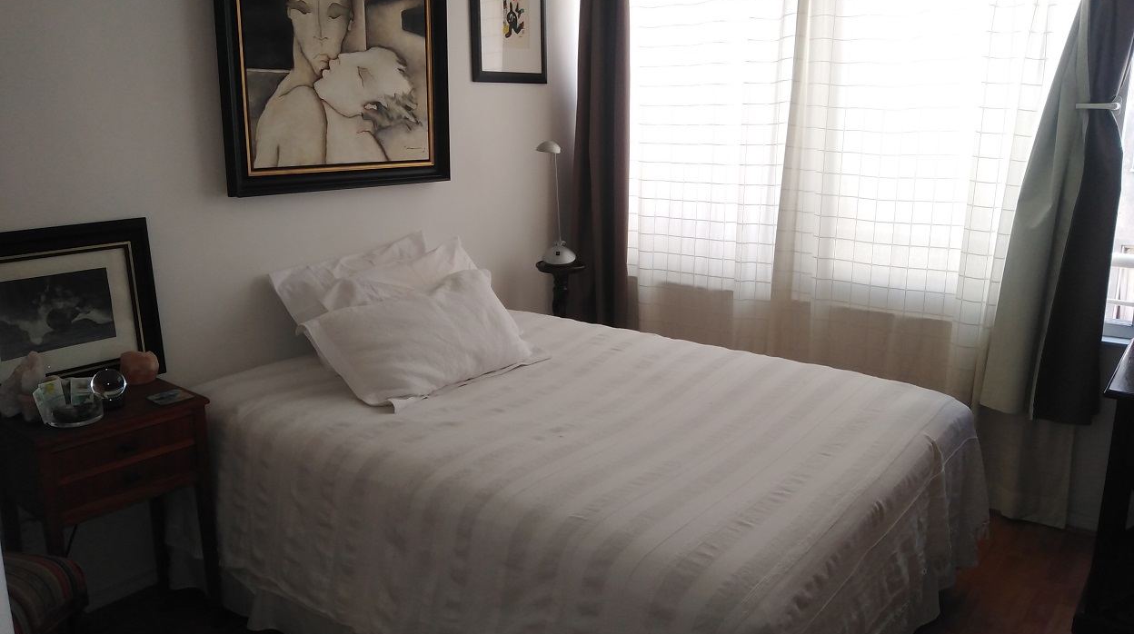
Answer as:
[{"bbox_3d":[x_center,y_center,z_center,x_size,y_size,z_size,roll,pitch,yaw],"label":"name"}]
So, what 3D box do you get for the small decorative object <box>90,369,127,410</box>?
[{"bbox_3d":[-1.219,0.190,2.268,0.095,0.106,0.095,13,19,37],"label":"small decorative object"}]

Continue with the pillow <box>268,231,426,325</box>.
[{"bbox_3d":[-0.642,-0.047,2.988,0.680,0.450,0.150,-17,-20,-49],"label":"pillow"}]

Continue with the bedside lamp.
[{"bbox_3d":[-0.043,-0.506,3.733,0.180,0.531,0.150,-7,16,-28],"label":"bedside lamp"}]

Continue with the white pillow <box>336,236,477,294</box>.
[{"bbox_3d":[-0.545,-0.025,2.872,0.680,0.430,0.150,-15,-18,-46],"label":"white pillow"}]

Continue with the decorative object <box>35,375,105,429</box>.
[{"bbox_3d":[-1.288,0.207,2.193,0.140,0.109,0.168,13,19,37],"label":"decorative object"}]

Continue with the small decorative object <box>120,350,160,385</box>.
[{"bbox_3d":[-1.246,0.141,2.487,0.104,0.086,0.113,13,19,37],"label":"small decorative object"}]

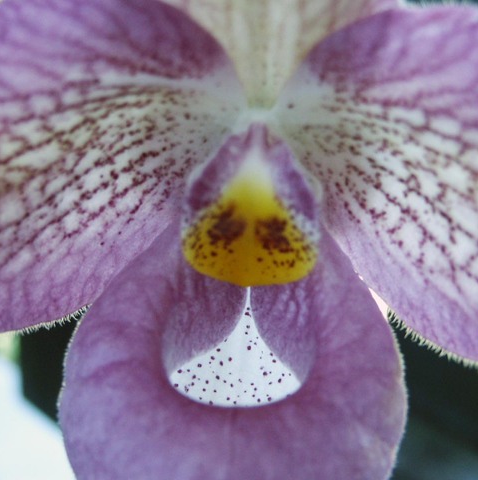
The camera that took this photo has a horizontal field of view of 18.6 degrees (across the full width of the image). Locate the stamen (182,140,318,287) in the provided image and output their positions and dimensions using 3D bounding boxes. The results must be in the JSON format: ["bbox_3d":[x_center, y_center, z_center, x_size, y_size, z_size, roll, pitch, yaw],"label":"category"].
[{"bbox_3d":[0.001,-0.003,0.186,0.017,0.018,0.009,3,-1,0],"label":"stamen"}]

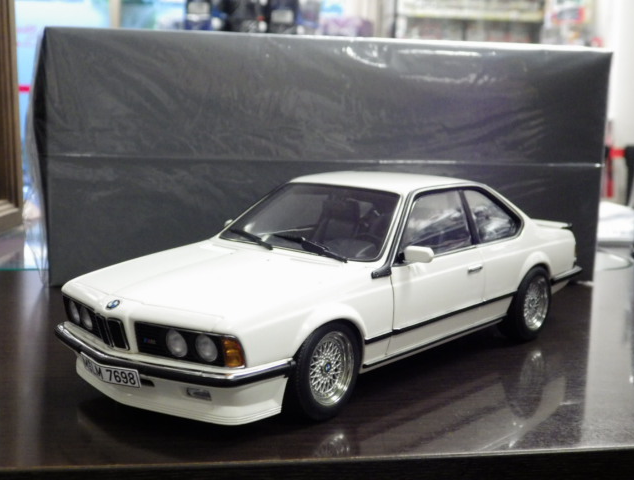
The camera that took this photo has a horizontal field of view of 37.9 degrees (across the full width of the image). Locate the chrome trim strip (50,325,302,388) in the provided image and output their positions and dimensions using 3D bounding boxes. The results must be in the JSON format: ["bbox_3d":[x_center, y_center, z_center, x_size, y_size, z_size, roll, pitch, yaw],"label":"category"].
[{"bbox_3d":[-0.055,0.035,0.298,0.093,0.006,0.038,9,11,38],"label":"chrome trim strip"}]

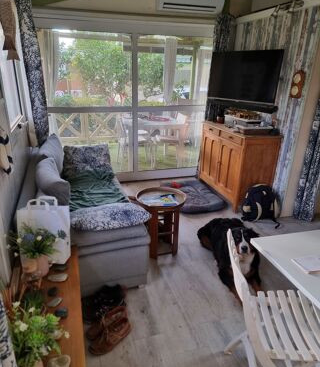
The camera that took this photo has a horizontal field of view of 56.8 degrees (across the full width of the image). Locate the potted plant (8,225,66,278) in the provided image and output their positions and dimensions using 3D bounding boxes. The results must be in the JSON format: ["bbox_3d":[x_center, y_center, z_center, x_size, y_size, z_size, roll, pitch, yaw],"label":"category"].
[{"bbox_3d":[-0.657,0.370,1.620,0.270,0.310,0.230,-5,22,-16],"label":"potted plant"}]

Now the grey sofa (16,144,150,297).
[{"bbox_3d":[-0.755,0.163,2.810,0.842,0.658,1.882,-5,23,-16],"label":"grey sofa"}]

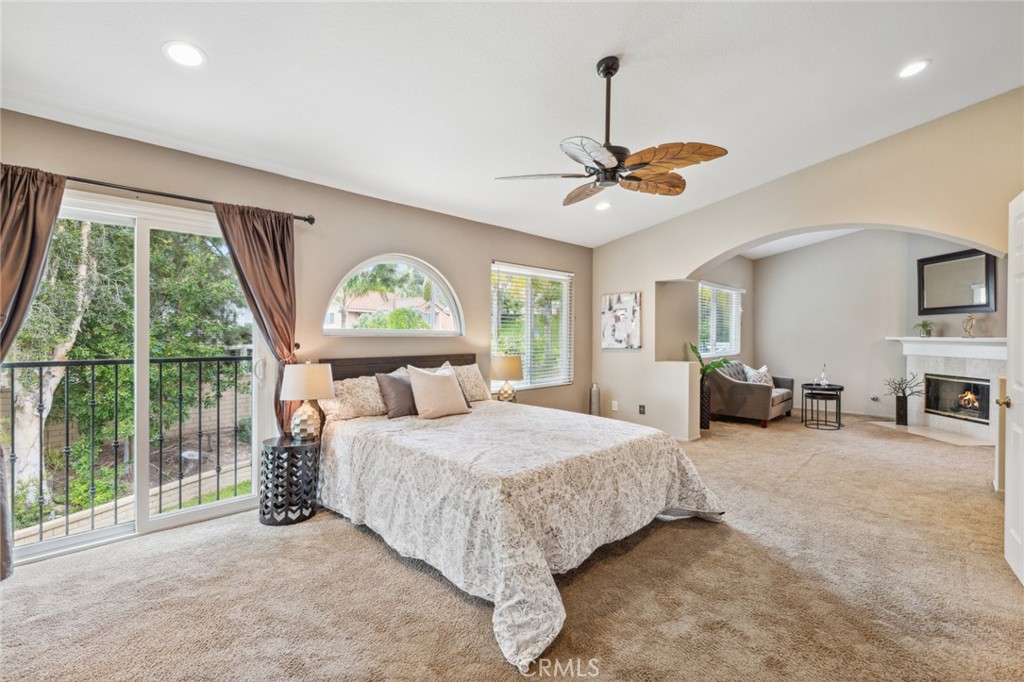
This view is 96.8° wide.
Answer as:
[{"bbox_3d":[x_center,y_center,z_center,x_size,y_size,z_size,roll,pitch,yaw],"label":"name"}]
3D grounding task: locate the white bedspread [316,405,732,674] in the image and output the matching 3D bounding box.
[{"bbox_3d":[-0.044,0.922,3.312,2.040,0.640,2.260,0,1,-45],"label":"white bedspread"}]

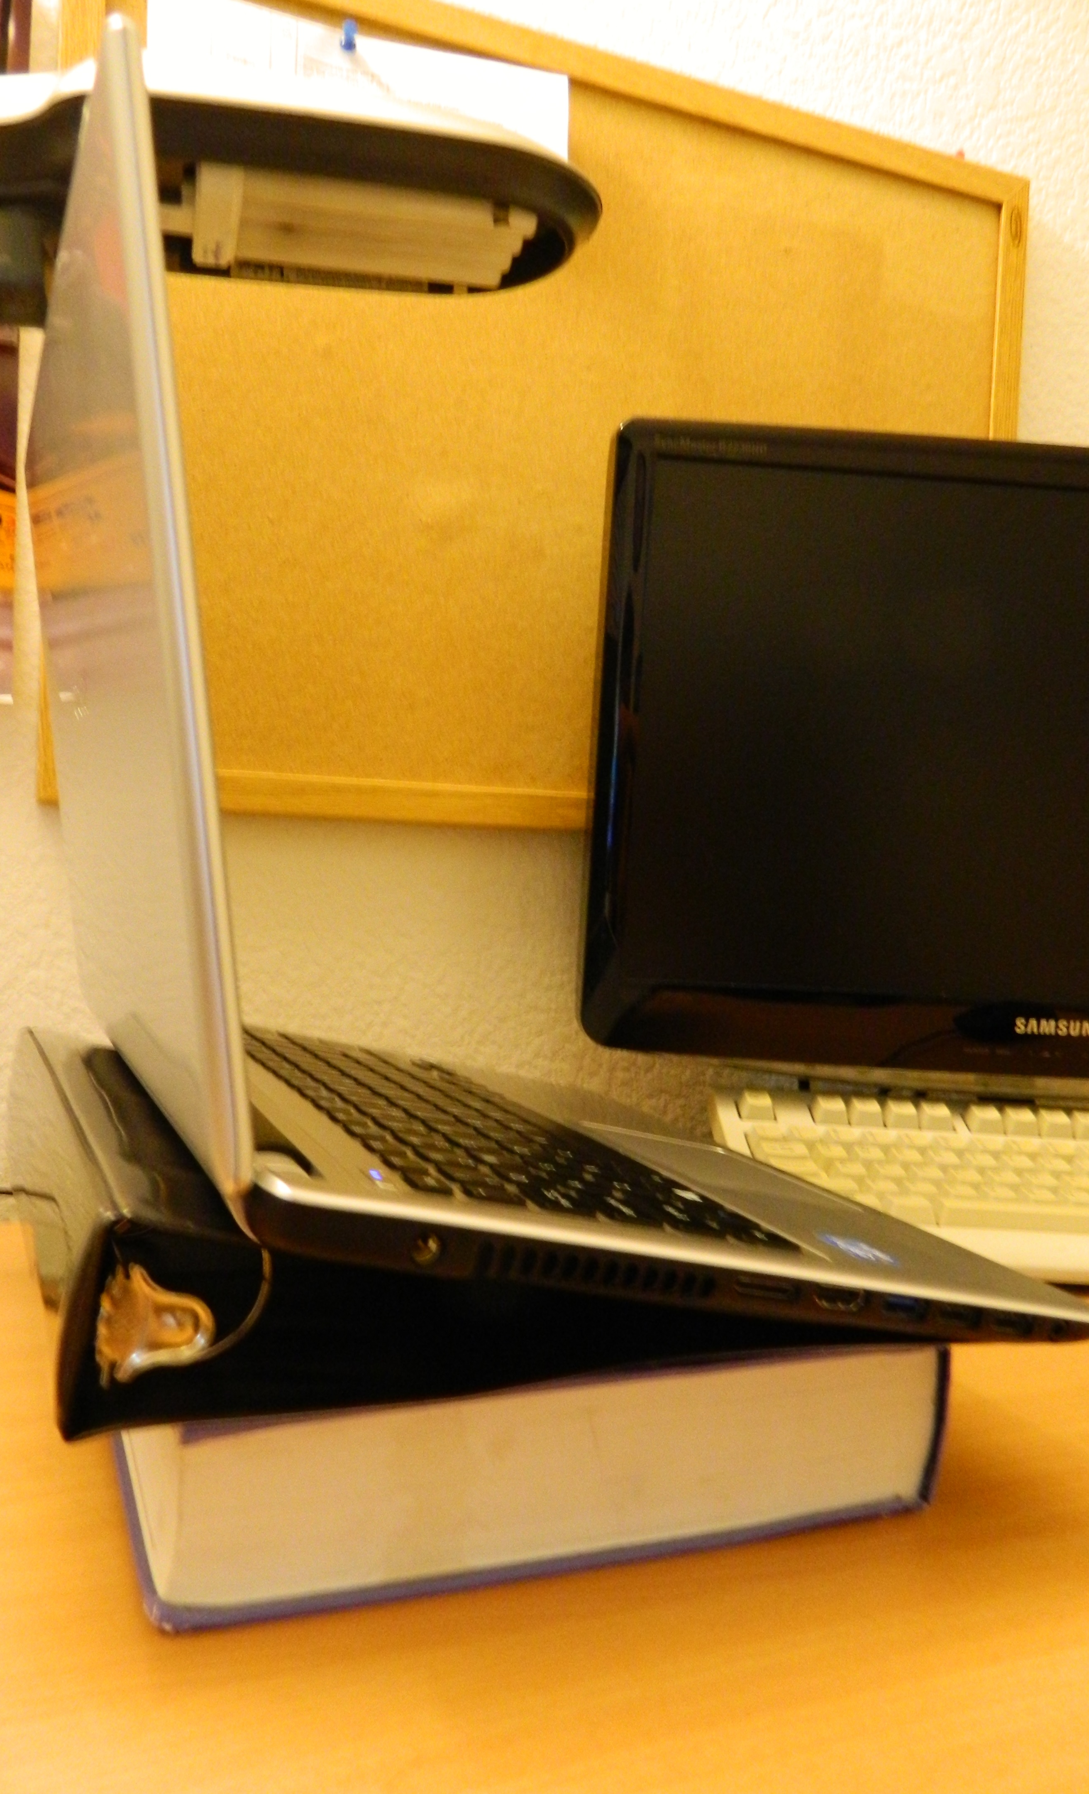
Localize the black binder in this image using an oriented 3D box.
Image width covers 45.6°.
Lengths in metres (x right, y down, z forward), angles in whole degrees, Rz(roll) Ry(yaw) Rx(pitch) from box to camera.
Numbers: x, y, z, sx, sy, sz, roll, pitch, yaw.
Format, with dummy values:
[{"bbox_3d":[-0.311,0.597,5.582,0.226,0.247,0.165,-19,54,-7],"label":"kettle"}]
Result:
[{"bbox_3d":[-0.057,0.087,0.440,0.216,0.054,0.235,2,4,-24],"label":"black binder"}]

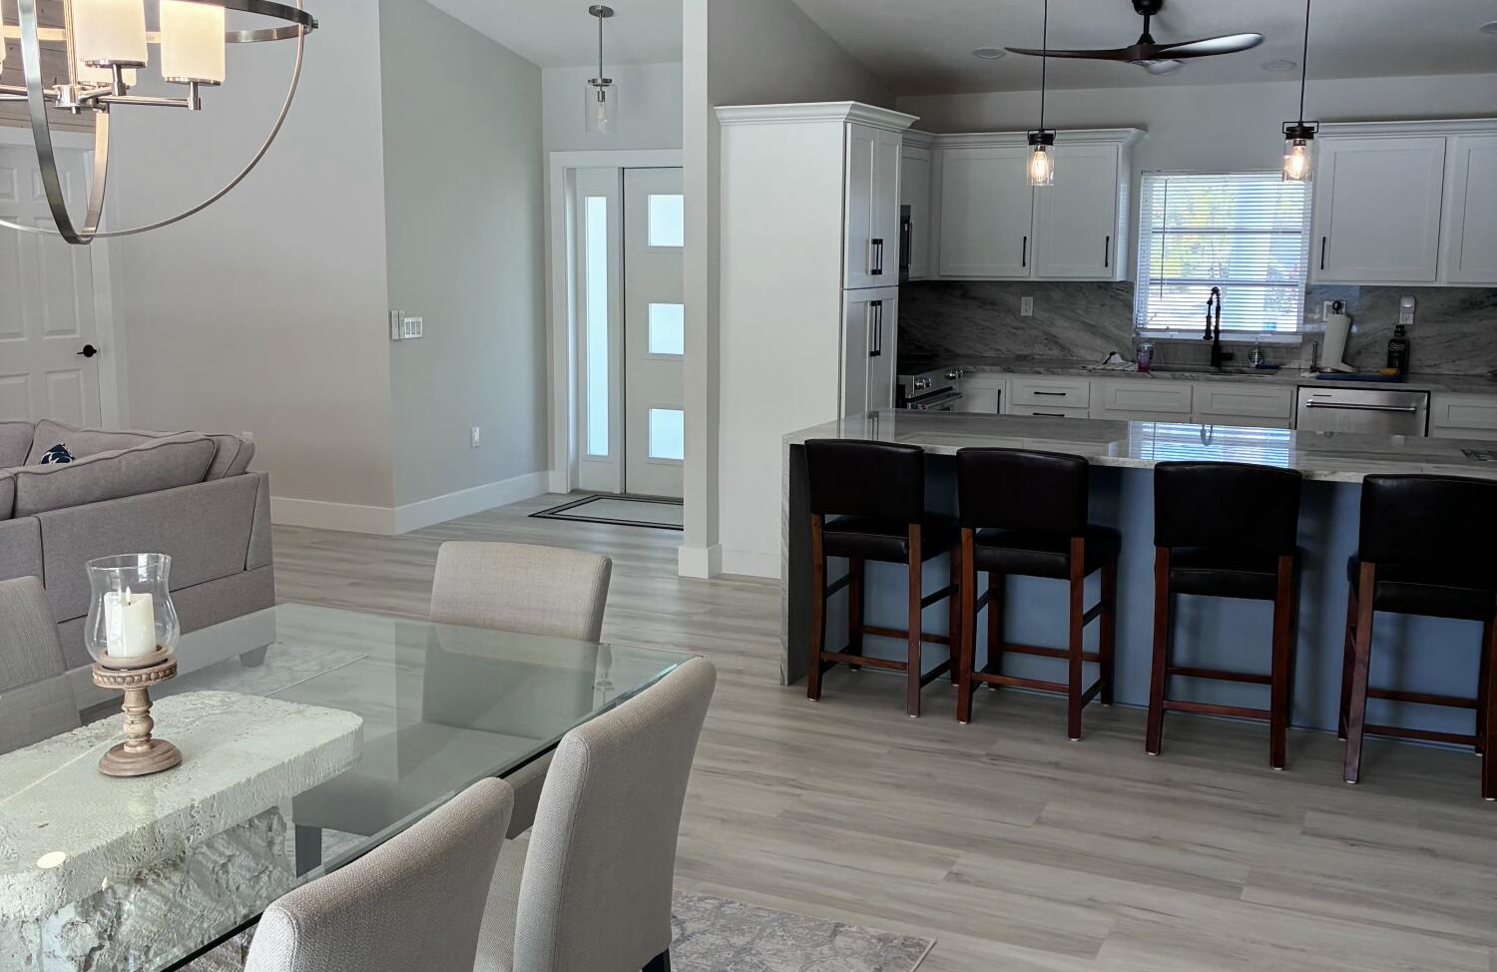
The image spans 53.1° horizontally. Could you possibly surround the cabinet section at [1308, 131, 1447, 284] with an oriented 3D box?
[{"bbox_3d":[3.277,-1.431,7.774,0.610,0.770,0.330,4,10,24],"label":"cabinet section"}]

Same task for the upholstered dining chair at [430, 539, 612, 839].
[{"bbox_3d":[-0.621,0.615,3.240,0.465,0.895,0.570,5,10,24],"label":"upholstered dining chair"}]

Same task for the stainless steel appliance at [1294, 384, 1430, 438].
[{"bbox_3d":[3.171,-0.076,7.765,0.603,0.870,0.610,5,10,24],"label":"stainless steel appliance"}]

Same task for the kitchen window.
[{"bbox_3d":[2.624,-1.273,8.311,0.915,0.935,0.110,5,10,25],"label":"kitchen window"}]

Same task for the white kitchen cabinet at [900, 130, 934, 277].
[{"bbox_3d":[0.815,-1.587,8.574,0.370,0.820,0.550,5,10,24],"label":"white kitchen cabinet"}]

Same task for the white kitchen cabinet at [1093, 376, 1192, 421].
[{"bbox_3d":[2.219,-0.182,8.309,0.515,0.876,0.609,5,10,25],"label":"white kitchen cabinet"}]

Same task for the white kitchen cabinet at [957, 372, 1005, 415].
[{"bbox_3d":[1.432,-0.245,8.680,0.310,0.876,0.609,5,10,25],"label":"white kitchen cabinet"}]

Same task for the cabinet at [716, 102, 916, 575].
[{"bbox_3d":[0.345,-0.690,7.328,0.685,2.205,0.850,5,10,24],"label":"cabinet"}]

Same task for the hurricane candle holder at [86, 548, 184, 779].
[{"bbox_3d":[-0.968,0.278,2.365,0.150,0.325,0.150,5,10,25],"label":"hurricane candle holder"}]

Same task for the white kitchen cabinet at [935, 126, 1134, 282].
[{"bbox_3d":[1.635,-1.573,8.495,1.100,0.820,0.389,5,10,25],"label":"white kitchen cabinet"}]

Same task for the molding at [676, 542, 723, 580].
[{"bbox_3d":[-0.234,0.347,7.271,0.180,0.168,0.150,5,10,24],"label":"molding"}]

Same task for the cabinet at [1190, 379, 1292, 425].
[{"bbox_3d":[2.684,-0.144,8.090,0.515,0.876,0.609,5,10,25],"label":"cabinet"}]

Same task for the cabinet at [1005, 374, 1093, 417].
[{"bbox_3d":[1.756,-0.189,8.437,0.478,0.885,0.620,5,10,24],"label":"cabinet"}]

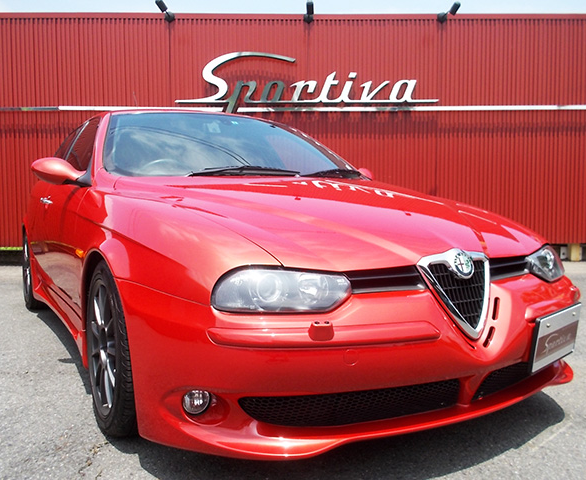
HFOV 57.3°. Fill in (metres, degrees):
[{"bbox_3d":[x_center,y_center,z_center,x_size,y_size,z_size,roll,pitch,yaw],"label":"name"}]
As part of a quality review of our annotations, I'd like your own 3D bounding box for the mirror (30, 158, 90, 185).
[{"bbox_3d":[-1.033,-0.301,2.391,0.230,0.140,0.170,-3,5,-31],"label":"mirror"}]

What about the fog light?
[{"bbox_3d":[-0.247,0.412,1.367,0.070,0.065,0.050,-2,5,-23],"label":"fog light"}]

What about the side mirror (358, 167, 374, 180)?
[{"bbox_3d":[0.428,-0.376,3.297,0.230,0.140,0.170,-3,5,-31],"label":"side mirror"}]

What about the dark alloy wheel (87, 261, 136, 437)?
[{"bbox_3d":[-0.562,0.378,1.930,0.225,0.640,0.640,-3,5,-31],"label":"dark alloy wheel"}]

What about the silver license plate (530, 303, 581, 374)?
[{"bbox_3d":[0.840,0.307,1.717,0.335,0.170,0.025,-4,13,-43],"label":"silver license plate"}]

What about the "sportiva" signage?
[{"bbox_3d":[0.192,-1.974,6.869,3.370,0.810,0.090,0,4,-1],"label":"\"sportiva\" signage"}]

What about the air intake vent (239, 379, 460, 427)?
[{"bbox_3d":[0.162,0.430,1.420,0.610,0.110,0.080,-1,4,-16],"label":"air intake vent"}]

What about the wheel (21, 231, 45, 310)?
[{"bbox_3d":[-1.920,0.221,4.135,0.225,0.640,0.640,-3,5,-31],"label":"wheel"}]

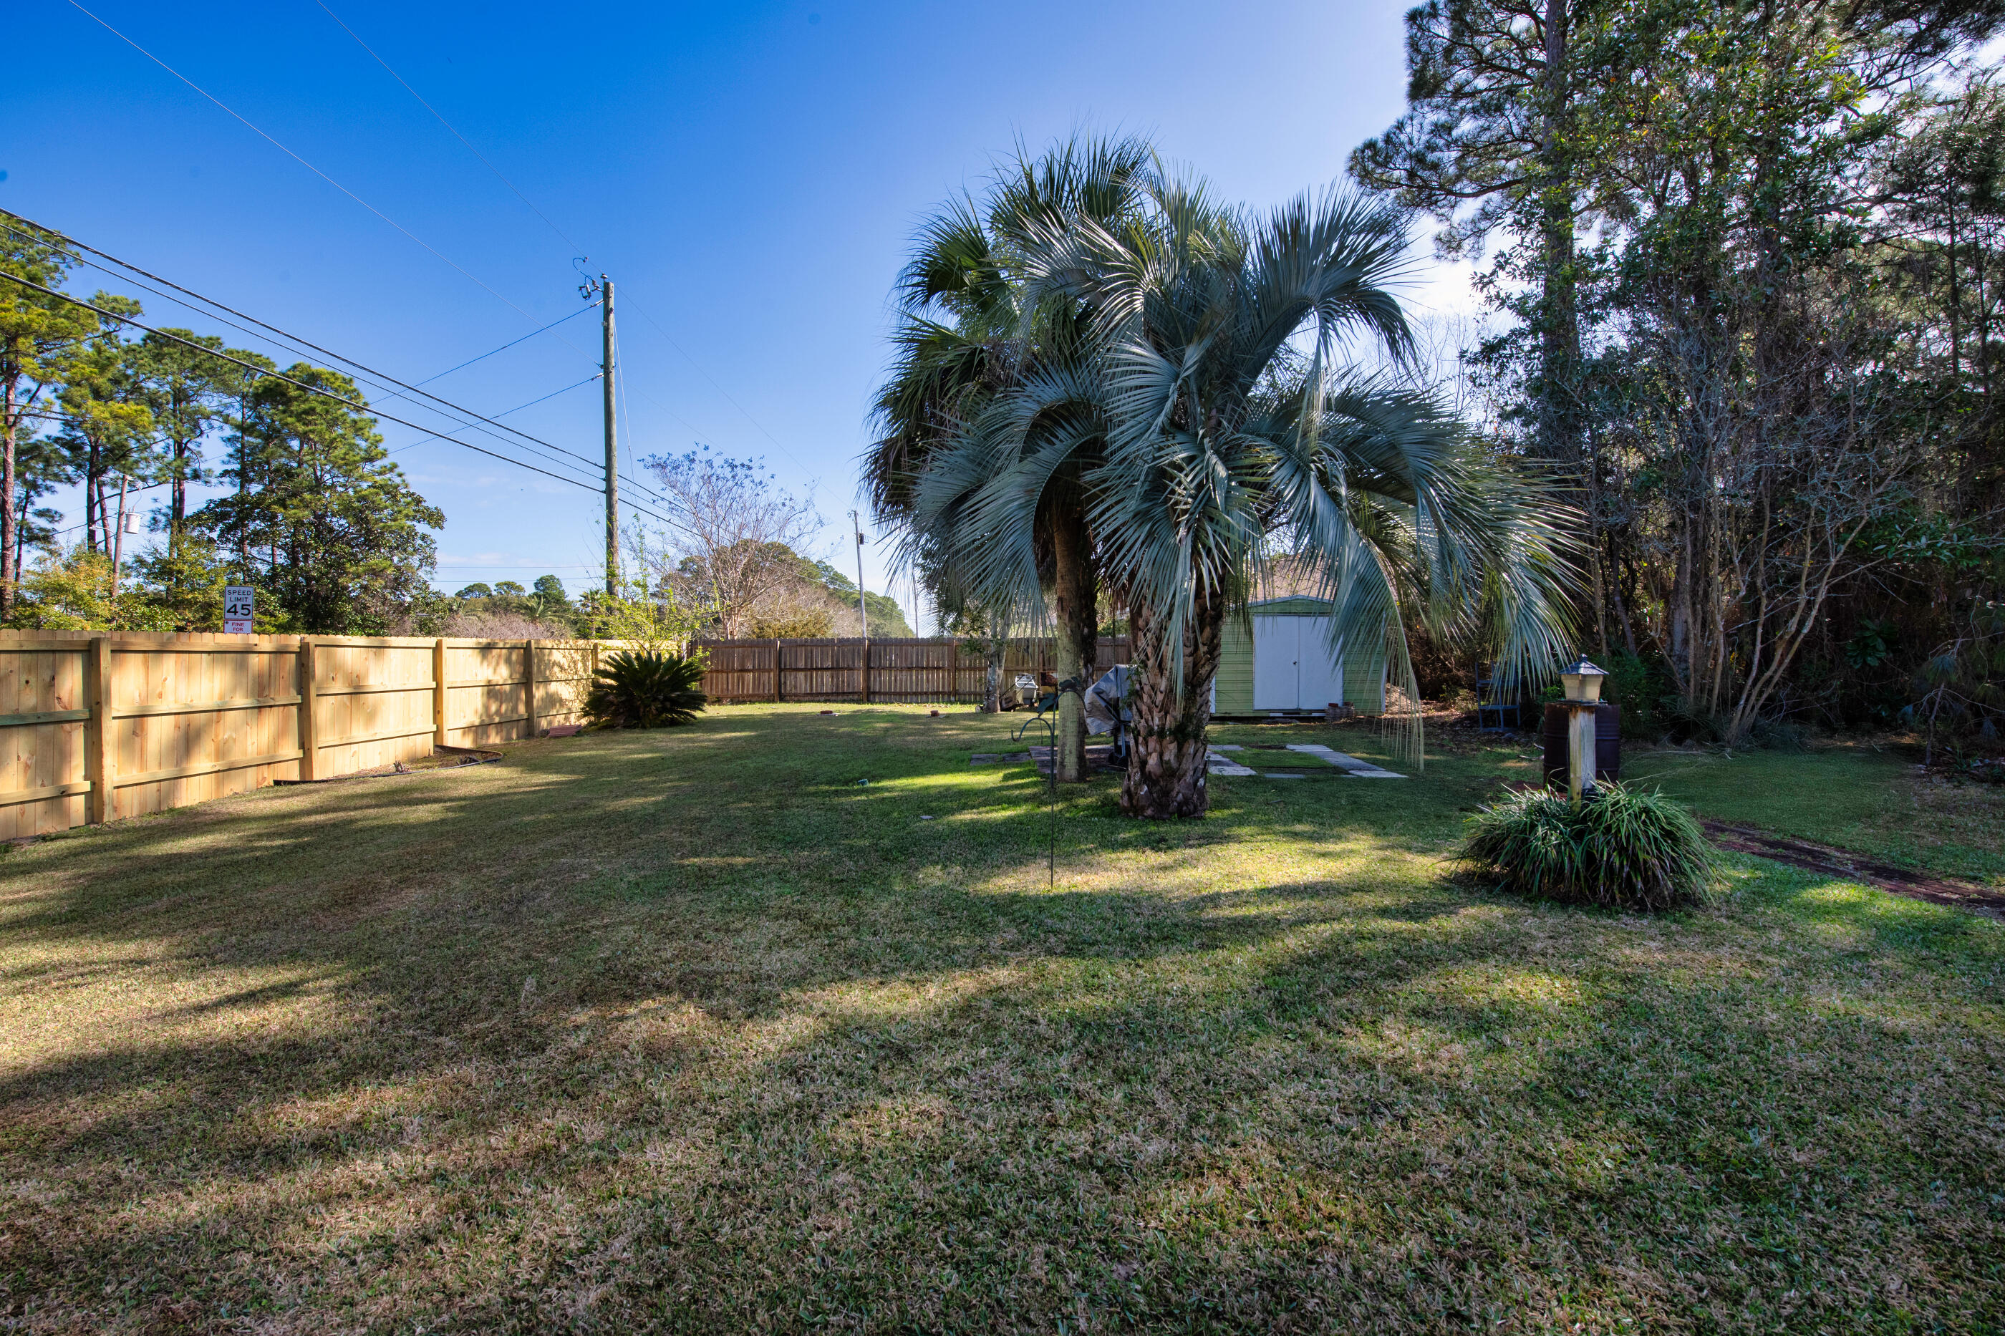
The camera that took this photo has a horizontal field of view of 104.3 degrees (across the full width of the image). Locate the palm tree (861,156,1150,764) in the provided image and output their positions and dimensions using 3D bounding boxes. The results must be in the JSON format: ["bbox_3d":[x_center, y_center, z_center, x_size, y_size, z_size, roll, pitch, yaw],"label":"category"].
[{"bbox_3d":[0.620,-2.460,9.350,4.200,7.600,4.200,0,1,0],"label":"palm tree"}]

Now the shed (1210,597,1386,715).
[{"bbox_3d":[6.330,-0.260,18.150,3.680,2.570,3.400,0,1,3],"label":"shed"}]

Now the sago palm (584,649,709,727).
[{"bbox_3d":[-7.600,0.450,16.600,2.450,1.620,2.450,-1,2,-25],"label":"sago palm"}]

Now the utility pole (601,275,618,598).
[{"bbox_3d":[-10.450,-4.650,20.800,0.290,11.600,0.290,-1,2,-27],"label":"utility pole"}]

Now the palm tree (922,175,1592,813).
[{"bbox_3d":[2.150,-1.650,7.400,5.600,6.050,5.200,0,1,0],"label":"palm tree"}]

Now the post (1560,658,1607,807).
[{"bbox_3d":[3.730,0.640,5.000,0.190,1.420,0.190,0,1,-4],"label":"post"}]

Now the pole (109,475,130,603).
[{"bbox_3d":[-38.700,-3.780,34.000,0.240,9.250,0.240,5,2,-35],"label":"pole"}]

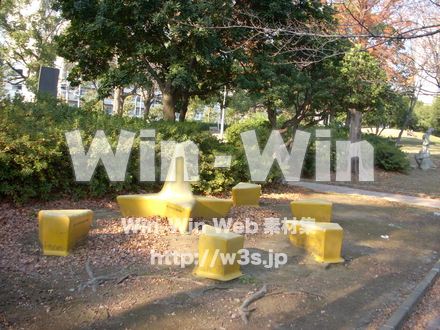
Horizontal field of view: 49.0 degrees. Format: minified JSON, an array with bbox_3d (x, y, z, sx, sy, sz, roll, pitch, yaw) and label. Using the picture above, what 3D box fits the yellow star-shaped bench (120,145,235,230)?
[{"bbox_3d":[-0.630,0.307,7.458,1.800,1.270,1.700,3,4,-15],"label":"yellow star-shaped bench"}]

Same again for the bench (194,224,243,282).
[{"bbox_3d":[0.020,0.950,5.394,0.469,0.400,0.691,4,4,3],"label":"bench"}]

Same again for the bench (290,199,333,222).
[{"bbox_3d":[1.564,0.822,8.221,0.691,0.400,0.469,4,4,9],"label":"bench"}]

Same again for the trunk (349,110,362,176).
[{"bbox_3d":[5.001,-0.829,17.800,0.420,2.500,0.420,4,4,0],"label":"trunk"}]

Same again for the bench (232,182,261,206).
[{"bbox_3d":[0.530,0.645,10.130,0.610,0.420,0.500,2,4,-19],"label":"bench"}]

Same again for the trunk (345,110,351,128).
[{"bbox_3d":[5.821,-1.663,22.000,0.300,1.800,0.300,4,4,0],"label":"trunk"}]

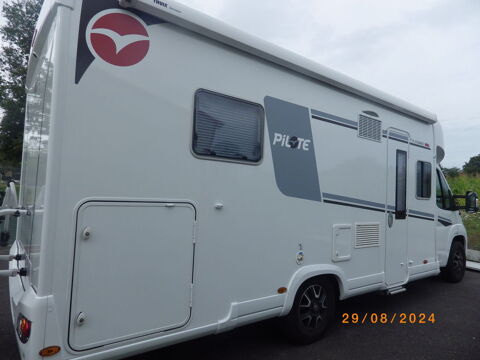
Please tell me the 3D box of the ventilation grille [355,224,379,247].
[{"bbox_3d":[1.497,0.643,3.546,0.525,0.285,0.035,5,-4,-36],"label":"ventilation grille"}]

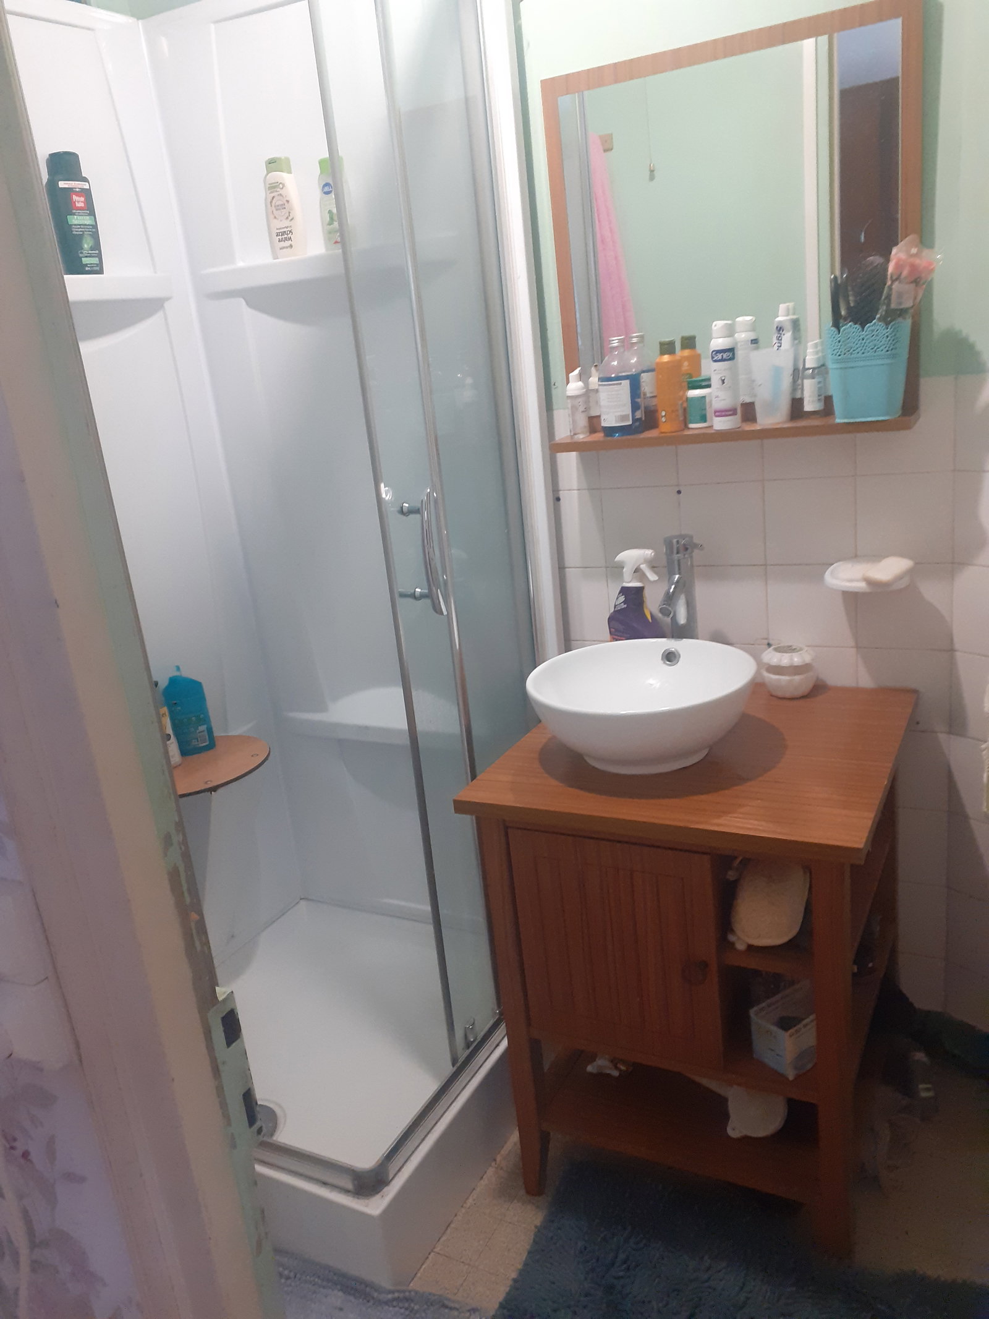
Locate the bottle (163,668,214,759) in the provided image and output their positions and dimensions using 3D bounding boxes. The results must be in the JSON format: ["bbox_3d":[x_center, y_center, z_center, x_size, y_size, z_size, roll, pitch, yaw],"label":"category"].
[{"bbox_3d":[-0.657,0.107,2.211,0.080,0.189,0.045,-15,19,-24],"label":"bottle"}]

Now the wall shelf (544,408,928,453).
[{"bbox_3d":[0.393,-0.383,1.734,0.597,0.018,0.130,2,19,26],"label":"wall shelf"}]

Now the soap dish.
[{"bbox_3d":[0.622,-0.134,1.718,0.136,0.044,0.120,2,19,26],"label":"soap dish"}]

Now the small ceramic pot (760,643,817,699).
[{"bbox_3d":[0.525,0.024,1.835,0.094,0.082,0.094,2,19,26],"label":"small ceramic pot"}]

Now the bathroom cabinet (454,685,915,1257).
[{"bbox_3d":[0.381,0.492,1.797,0.597,0.753,0.597,2,19,28],"label":"bathroom cabinet"}]

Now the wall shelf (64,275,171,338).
[{"bbox_3d":[-0.813,-0.664,1.909,0.115,0.090,0.540,3,19,29],"label":"wall shelf"}]

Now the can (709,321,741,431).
[{"bbox_3d":[0.376,-0.463,1.678,0.047,0.171,0.047,-6,17,2],"label":"can"}]

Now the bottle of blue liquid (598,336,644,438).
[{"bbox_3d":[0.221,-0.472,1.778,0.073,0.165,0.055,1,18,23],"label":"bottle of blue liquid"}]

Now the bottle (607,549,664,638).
[{"bbox_3d":[0.266,-0.069,1.907,0.110,0.274,0.058,6,21,35],"label":"bottle"}]

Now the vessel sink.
[{"bbox_3d":[0.245,0.082,1.667,0.367,0.132,0.367,2,19,26],"label":"vessel sink"}]

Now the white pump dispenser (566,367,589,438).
[{"bbox_3d":[0.152,-0.457,1.831,0.040,0.122,0.038,-6,17,2],"label":"white pump dispenser"}]

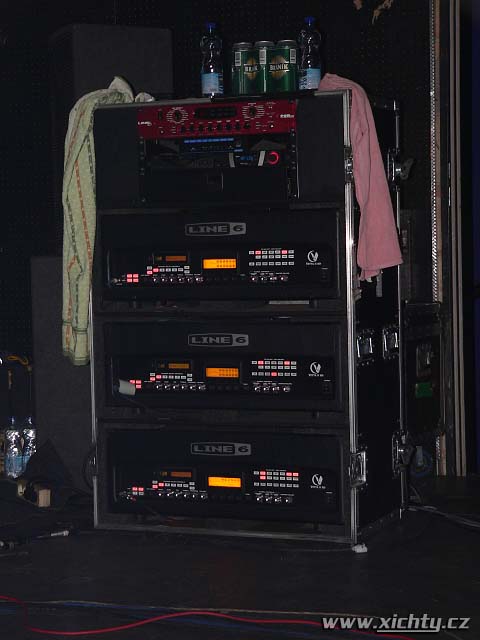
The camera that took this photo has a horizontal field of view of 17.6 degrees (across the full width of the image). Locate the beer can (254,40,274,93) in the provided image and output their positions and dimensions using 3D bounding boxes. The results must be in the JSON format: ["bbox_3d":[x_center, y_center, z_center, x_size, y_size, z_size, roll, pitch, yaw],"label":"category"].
[{"bbox_3d":[0.070,-0.702,4.404,0.066,0.168,0.066,-1,2,0],"label":"beer can"}]

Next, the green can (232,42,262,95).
[{"bbox_3d":[0.009,-0.702,4.423,0.066,0.168,0.066,-1,2,0],"label":"green can"}]

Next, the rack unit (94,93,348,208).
[{"bbox_3d":[0.003,-0.453,4.497,0.770,0.315,0.380,0,2,23],"label":"rack unit"}]

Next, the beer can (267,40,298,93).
[{"bbox_3d":[0.134,-0.703,4.386,0.066,0.168,0.066,0,2,23],"label":"beer can"}]

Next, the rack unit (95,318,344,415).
[{"bbox_3d":[-0.009,0.127,4.489,0.748,0.267,0.290,0,2,23],"label":"rack unit"}]

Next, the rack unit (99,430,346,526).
[{"bbox_3d":[-0.003,0.441,4.501,0.751,0.272,0.290,0,2,23],"label":"rack unit"}]

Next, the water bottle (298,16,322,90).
[{"bbox_3d":[0.196,-0.731,4.350,0.065,0.225,0.065,-1,2,0],"label":"water bottle"}]

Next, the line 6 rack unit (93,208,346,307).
[{"bbox_3d":[-0.015,-0.178,4.479,0.748,0.280,0.290,0,2,23],"label":"line 6 rack unit"}]

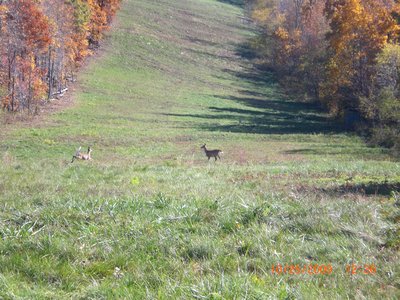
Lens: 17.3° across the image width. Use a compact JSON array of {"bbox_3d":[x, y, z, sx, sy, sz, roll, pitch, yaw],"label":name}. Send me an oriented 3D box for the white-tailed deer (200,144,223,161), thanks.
[{"bbox_3d":[0.750,0.228,81.000,1.400,1.200,0.400,0,0,10],"label":"white-tailed deer"}]

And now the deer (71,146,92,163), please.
[{"bbox_3d":[-7.339,0.330,82.000,1.420,1.060,0.400,0,0,0],"label":"deer"}]

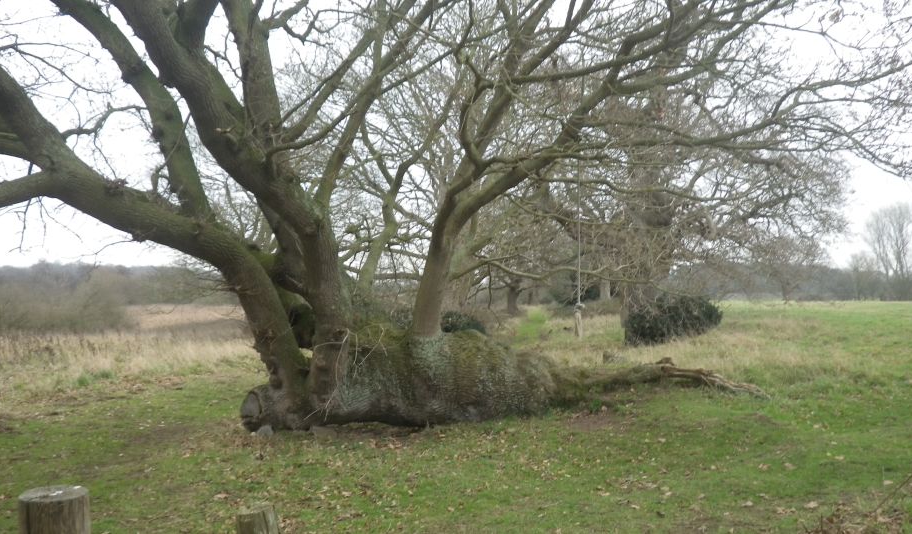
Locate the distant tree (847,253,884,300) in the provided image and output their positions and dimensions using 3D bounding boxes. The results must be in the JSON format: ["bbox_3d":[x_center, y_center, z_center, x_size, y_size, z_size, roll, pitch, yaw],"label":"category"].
[{"bbox_3d":[69.682,1.617,120.000,6.200,8.200,6.000,-1,-2,30],"label":"distant tree"}]

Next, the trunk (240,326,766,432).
[{"bbox_3d":[0.900,1.310,9.350,7.100,1.150,1.300,1,-2,-18],"label":"trunk"}]

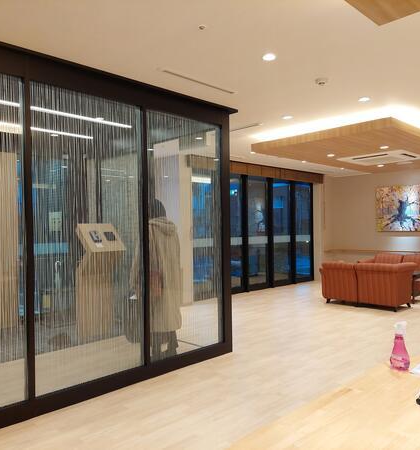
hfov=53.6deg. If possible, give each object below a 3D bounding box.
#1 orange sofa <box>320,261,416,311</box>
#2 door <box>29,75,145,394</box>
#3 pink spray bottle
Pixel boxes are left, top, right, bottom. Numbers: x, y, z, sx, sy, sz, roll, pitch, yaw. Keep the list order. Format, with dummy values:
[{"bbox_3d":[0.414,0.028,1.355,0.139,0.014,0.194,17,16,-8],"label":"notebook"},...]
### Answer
[{"bbox_3d":[2.730,1.019,7.210,0.800,0.738,1.339,0,0,-45],"label":"orange sofa"},{"bbox_3d":[-0.969,0.102,3.458,1.000,2.370,0.050,0,0,-45],"label":"door"},{"bbox_3d":[0.790,0.494,1.730,0.080,0.193,0.065,-1,0,-9],"label":"pink spray bottle"}]

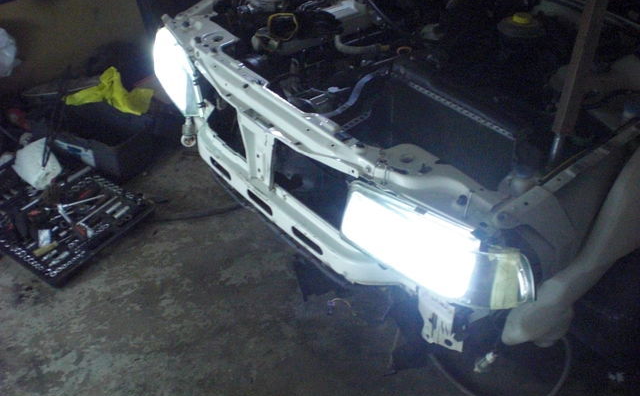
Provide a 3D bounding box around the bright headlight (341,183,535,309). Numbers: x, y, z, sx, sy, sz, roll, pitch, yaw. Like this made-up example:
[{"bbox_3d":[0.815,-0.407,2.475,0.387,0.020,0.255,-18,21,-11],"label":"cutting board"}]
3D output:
[{"bbox_3d":[0.276,0.089,1.607,0.460,0.155,0.170,26,43,28],"label":"bright headlight"}]

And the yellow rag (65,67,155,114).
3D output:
[{"bbox_3d":[-0.866,-0.438,2.891,0.330,0.130,0.180,8,37,7],"label":"yellow rag"}]

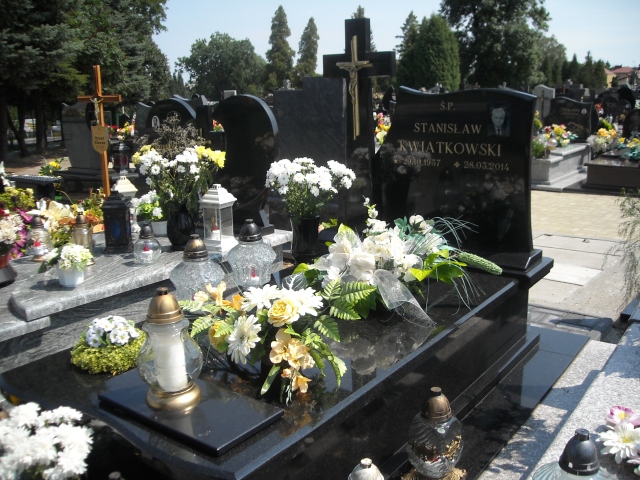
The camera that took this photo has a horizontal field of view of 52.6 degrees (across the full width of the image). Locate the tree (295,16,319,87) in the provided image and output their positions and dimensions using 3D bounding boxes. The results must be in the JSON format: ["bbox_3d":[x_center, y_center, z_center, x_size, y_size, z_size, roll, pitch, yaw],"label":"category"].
[{"bbox_3d":[-0.885,-13.017,47.736,1.800,6.600,1.800,-2,13,-1],"label":"tree"}]

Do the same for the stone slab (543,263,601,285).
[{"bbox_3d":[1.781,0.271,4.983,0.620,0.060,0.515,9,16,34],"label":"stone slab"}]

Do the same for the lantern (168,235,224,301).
[{"bbox_3d":[-0.494,0.138,2.573,0.218,0.312,0.218,-4,13,-11],"label":"lantern"}]

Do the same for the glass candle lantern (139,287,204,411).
[{"bbox_3d":[-0.398,0.282,1.702,0.175,0.320,0.175,-3,12,-14],"label":"glass candle lantern"}]

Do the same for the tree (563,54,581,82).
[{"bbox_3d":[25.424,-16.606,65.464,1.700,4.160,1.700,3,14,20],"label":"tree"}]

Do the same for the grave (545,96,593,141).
[{"bbox_3d":[4.292,-2.094,11.200,0.820,0.760,0.120,8,14,33],"label":"grave"}]

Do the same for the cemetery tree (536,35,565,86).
[{"bbox_3d":[22.363,-16.792,62.663,3.000,5.950,3.000,3,14,19],"label":"cemetery tree"}]

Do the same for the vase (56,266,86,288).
[{"bbox_3d":[-1.047,0.146,2.707,0.110,0.090,0.110,-5,13,-21],"label":"vase"}]

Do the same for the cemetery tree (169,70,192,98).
[{"bbox_3d":[-16.168,-17.090,74.732,2.780,5.050,2.780,-2,12,-12],"label":"cemetery tree"}]

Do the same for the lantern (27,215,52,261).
[{"bbox_3d":[-1.380,-0.014,3.162,0.110,0.215,0.110,-5,13,-23],"label":"lantern"}]

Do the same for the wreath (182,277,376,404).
[{"bbox_3d":[-0.125,0.272,1.965,0.540,0.300,0.400,-3,13,-4],"label":"wreath"}]

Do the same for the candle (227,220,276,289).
[{"bbox_3d":[-0.309,0.071,2.837,0.214,0.314,0.214,-3,13,-6],"label":"candle"}]

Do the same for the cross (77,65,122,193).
[{"bbox_3d":[-1.735,-0.766,5.239,0.580,1.250,0.060,8,16,35],"label":"cross"}]

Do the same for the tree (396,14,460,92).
[{"bbox_3d":[5.753,-8.858,33.644,3.260,5.910,3.260,2,12,9],"label":"tree"}]

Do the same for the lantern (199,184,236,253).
[{"bbox_3d":[-0.534,-0.119,3.369,0.145,0.335,0.145,8,14,33],"label":"lantern"}]

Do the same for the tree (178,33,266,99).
[{"bbox_3d":[-9.342,-15.805,61.425,8.430,8.030,8.430,-2,12,-8],"label":"tree"}]

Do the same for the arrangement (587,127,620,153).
[{"bbox_3d":[4.644,-1.646,10.600,0.500,0.400,0.420,8,14,33],"label":"arrangement"}]

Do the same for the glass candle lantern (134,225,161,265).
[{"bbox_3d":[-0.833,0.016,3.105,0.130,0.180,0.130,-3,12,-15],"label":"glass candle lantern"}]

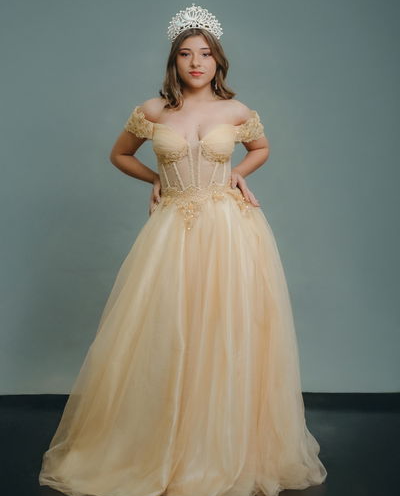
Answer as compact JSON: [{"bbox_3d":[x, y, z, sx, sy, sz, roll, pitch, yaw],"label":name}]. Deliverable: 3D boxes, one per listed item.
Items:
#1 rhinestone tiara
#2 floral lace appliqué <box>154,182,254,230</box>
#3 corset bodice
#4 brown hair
[{"bbox_3d":[-0.018,-0.749,2.940,0.182,0.120,0.100,0,-1,0],"label":"rhinestone tiara"},{"bbox_3d":[0.015,-0.138,2.930,0.330,0.160,0.180,0,-1,0],"label":"floral lace appliqué"},{"bbox_3d":[-0.019,-0.336,2.980,0.470,0.300,0.250,0,-1,0],"label":"corset bodice"},{"bbox_3d":[-0.008,-0.607,2.980,0.260,0.275,0.220,0,-1,0],"label":"brown hair"}]

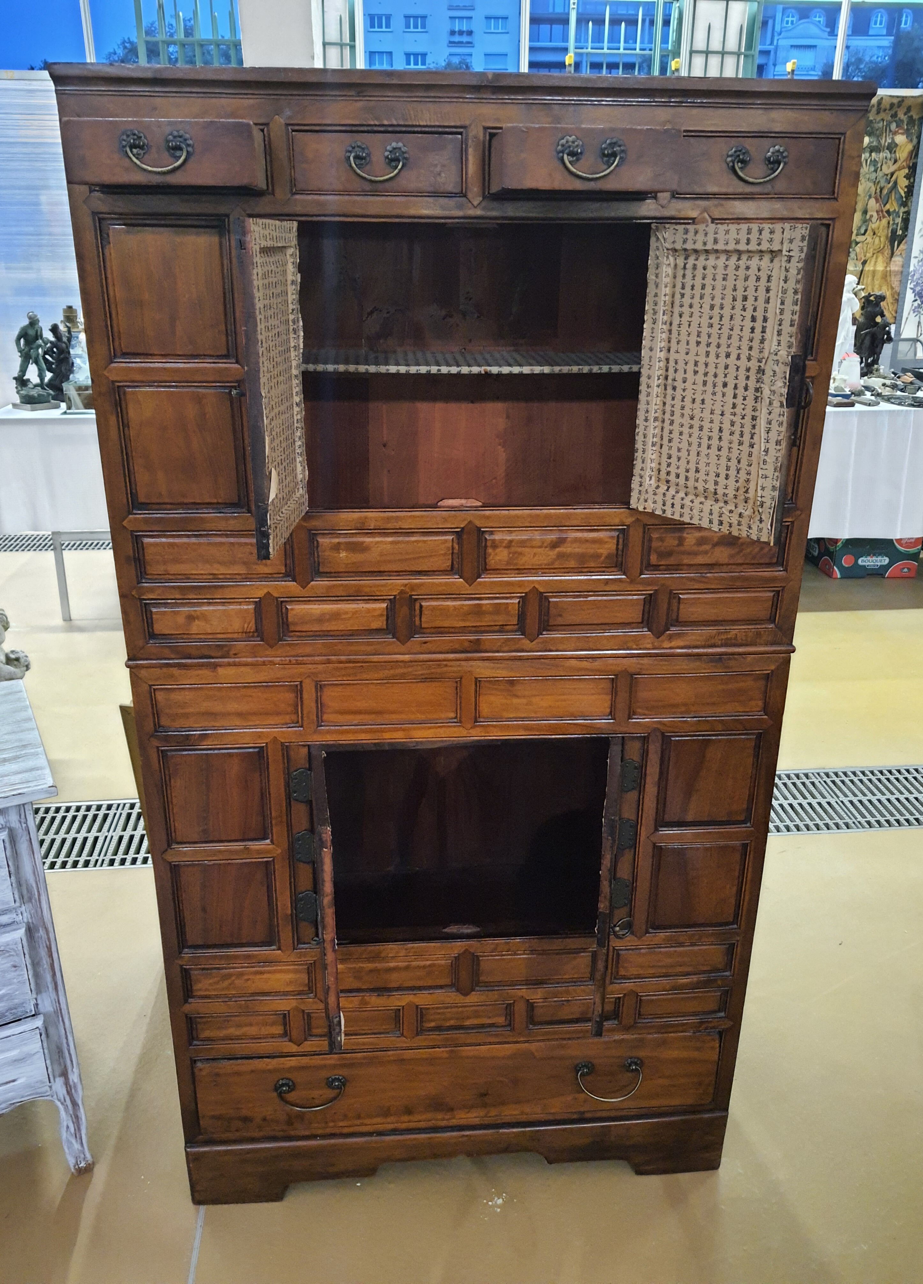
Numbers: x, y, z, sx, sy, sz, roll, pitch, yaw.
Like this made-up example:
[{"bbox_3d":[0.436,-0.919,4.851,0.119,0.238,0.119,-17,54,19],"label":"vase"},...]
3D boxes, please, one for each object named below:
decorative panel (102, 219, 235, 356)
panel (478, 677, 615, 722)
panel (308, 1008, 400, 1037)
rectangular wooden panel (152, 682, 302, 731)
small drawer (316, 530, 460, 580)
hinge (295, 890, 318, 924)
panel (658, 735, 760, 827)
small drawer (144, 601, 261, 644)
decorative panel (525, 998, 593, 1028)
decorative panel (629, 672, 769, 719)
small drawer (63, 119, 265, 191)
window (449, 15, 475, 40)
[{"bbox_3d":[-0.306,-0.368,1.012,0.120,0.134,0.021,-1,20,-4],"label":"decorative panel"},{"bbox_3d":[0.109,0.072,1.269,0.183,0.061,0.020,-1,21,-4],"label":"panel"},{"bbox_3d":[-0.150,0.534,1.359,0.132,0.044,0.021,-1,20,-4],"label":"panel"},{"bbox_3d":[-0.297,0.080,1.237,0.184,0.061,0.020,-1,21,-4],"label":"rectangular wooden panel"},{"bbox_3d":[-0.089,-0.103,1.128,0.169,0.054,0.021,-1,20,-4],"label":"small drawer"},{"bbox_3d":[-0.208,0.355,1.294,0.028,0.047,0.008,-1,21,-4],"label":"hinge"},{"bbox_3d":[0.337,0.188,1.332,0.134,0.139,0.020,-1,21,-4],"label":"panel"},{"bbox_3d":[-0.318,-0.029,1.200,0.137,0.053,0.030,-1,21,-4],"label":"small drawer"},{"bbox_3d":[0.171,0.551,1.454,0.143,0.053,0.020,-1,21,-4],"label":"decorative panel"},{"bbox_3d":[0.314,0.068,1.285,0.184,0.062,0.020,-1,21,-4],"label":"decorative panel"},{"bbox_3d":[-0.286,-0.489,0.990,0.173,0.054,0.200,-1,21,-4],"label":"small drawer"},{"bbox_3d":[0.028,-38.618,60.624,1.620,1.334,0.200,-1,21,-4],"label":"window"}]

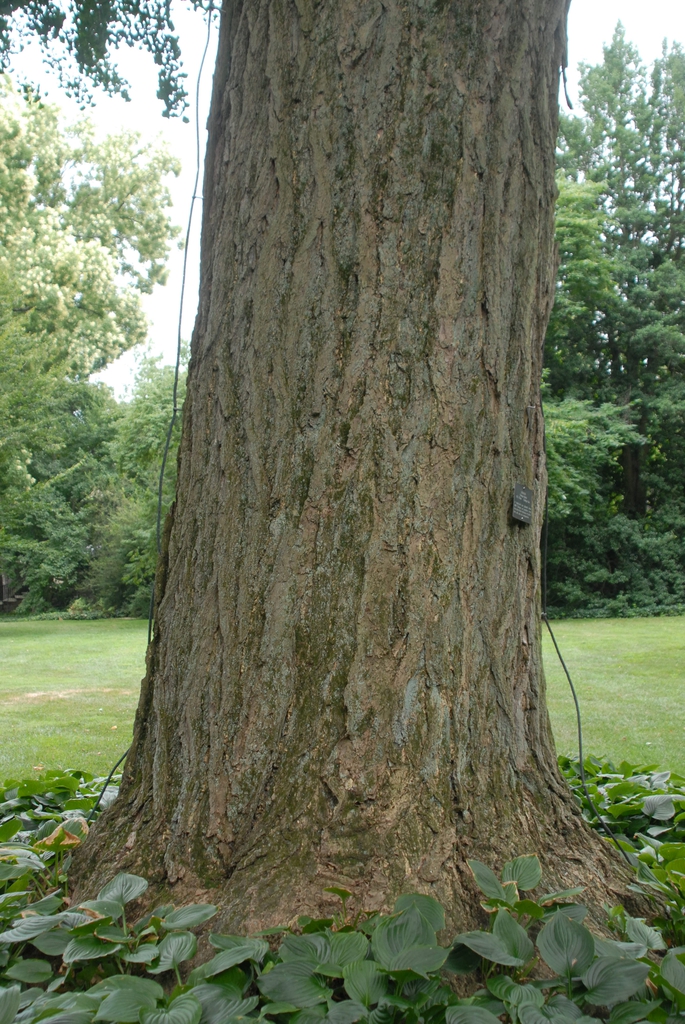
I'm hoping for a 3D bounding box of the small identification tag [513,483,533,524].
[{"bbox_3d":[0.780,-0.035,5.150,0.118,0.154,0.006,20,-21,-37],"label":"small identification tag"}]

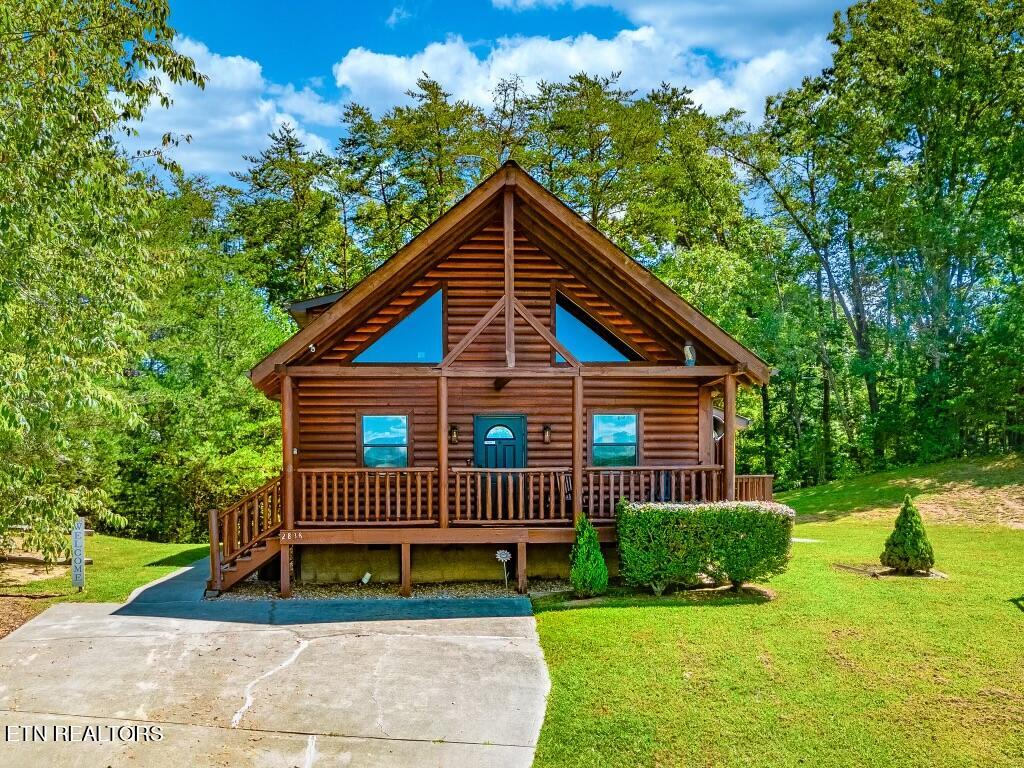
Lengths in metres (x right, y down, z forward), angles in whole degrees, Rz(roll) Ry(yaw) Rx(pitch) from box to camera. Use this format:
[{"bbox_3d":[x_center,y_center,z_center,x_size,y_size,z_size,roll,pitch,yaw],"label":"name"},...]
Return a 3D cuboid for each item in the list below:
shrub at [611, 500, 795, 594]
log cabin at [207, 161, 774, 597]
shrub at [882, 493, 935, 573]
[{"bbox_3d":[3.080,2.720,11.650,2.700,1.460,1.200,0,-1,-4],"label":"shrub"},{"bbox_3d":[-0.500,-0.150,17.700,10.200,7.550,11.000,0,-1,-4],"label":"log cabin"},{"bbox_3d":[7.450,2.820,13.400,1.020,1.480,1.020,0,-1,-4],"label":"shrub"}]

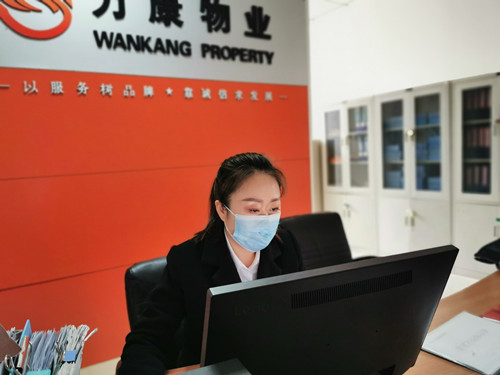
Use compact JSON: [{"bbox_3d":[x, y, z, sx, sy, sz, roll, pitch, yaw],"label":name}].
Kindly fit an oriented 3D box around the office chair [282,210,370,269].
[{"bbox_3d":[0.450,0.610,1.801,0.620,0.910,0.620,-6,6,-28],"label":"office chair"}]

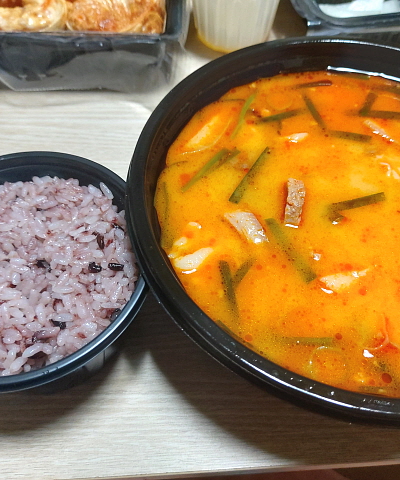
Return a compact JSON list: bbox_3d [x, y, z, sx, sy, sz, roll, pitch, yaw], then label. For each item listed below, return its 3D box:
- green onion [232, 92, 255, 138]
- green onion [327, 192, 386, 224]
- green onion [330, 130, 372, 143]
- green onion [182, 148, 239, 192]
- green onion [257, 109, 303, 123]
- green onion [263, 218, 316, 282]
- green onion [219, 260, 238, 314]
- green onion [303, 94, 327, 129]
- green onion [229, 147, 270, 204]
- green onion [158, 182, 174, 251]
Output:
[{"bbox_3d":[0.027,-0.076,0.286,0.004,0.005,0.042,20,61,11],"label":"green onion"},{"bbox_3d":[0.085,-0.018,0.251,0.033,0.004,0.009,-12,60,-8],"label":"green onion"},{"bbox_3d":[0.090,-0.061,0.277,0.025,0.004,0.005,9,59,5],"label":"green onion"},{"bbox_3d":[0.004,-0.039,0.263,0.005,0.005,0.040,38,65,20],"label":"green onion"},{"bbox_3d":[0.049,-0.076,0.286,0.029,0.004,0.004,-17,60,-10],"label":"green onion"},{"bbox_3d":[0.046,0.005,0.236,0.005,0.004,0.040,-24,62,-14],"label":"green onion"},{"bbox_3d":[0.014,0.023,0.225,0.004,0.004,0.029,-8,59,-5],"label":"green onion"},{"bbox_3d":[0.071,-0.080,0.288,0.004,0.004,0.030,-15,60,-9],"label":"green onion"},{"bbox_3d":[0.029,-0.036,0.261,0.005,0.004,0.045,26,62,14],"label":"green onion"},{"bbox_3d":[-0.018,-0.014,0.247,0.005,0.005,0.045,-5,59,-3],"label":"green onion"}]

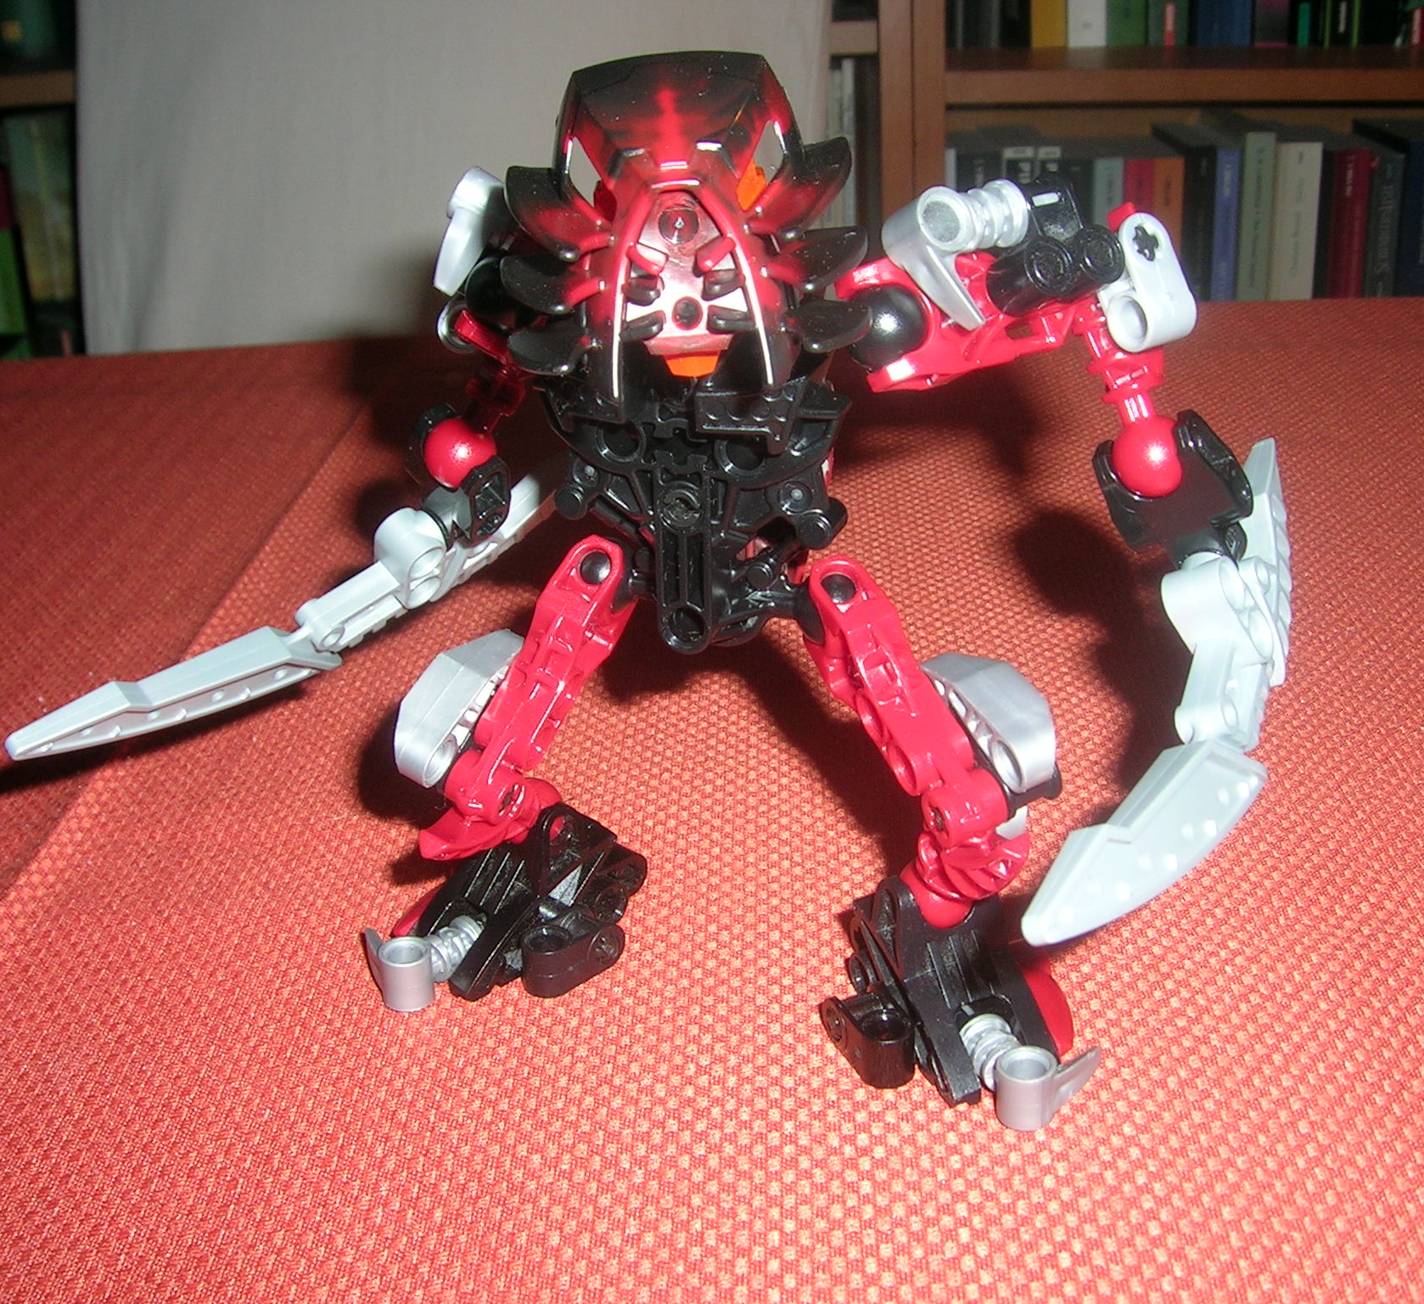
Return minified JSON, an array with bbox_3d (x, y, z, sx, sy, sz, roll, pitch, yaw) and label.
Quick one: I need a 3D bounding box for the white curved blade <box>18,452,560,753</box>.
[{"bbox_3d":[-0.061,-0.004,0.265,0.091,0.024,0.011,-28,67,-5],"label":"white curved blade"}]

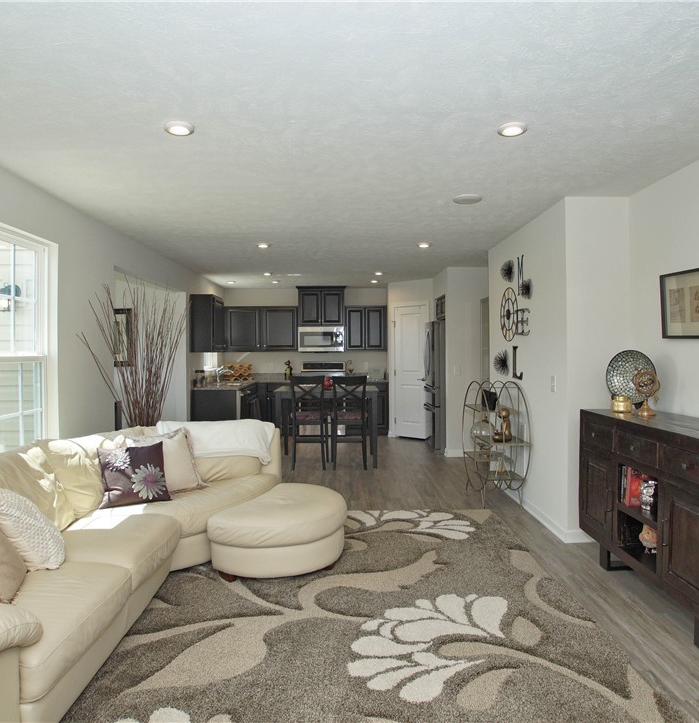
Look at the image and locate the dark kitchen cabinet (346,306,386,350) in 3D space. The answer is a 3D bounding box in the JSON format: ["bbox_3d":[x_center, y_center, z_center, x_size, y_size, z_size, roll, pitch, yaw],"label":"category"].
[{"bbox_3d":[0.267,-0.533,8.066,0.680,0.762,0.320,0,1,-1],"label":"dark kitchen cabinet"}]

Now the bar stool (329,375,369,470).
[{"bbox_3d":[0.001,0.720,5.809,0.435,1.085,0.530,0,1,-1],"label":"bar stool"}]

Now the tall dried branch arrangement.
[{"bbox_3d":[-1.753,0.330,4.110,0.850,1.950,0.850,0,1,-1],"label":"tall dried branch arrangement"}]

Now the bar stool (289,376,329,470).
[{"bbox_3d":[-0.464,0.706,5.731,0.435,1.075,0.480,0,1,-1],"label":"bar stool"}]

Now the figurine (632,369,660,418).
[{"bbox_3d":[1.810,0.185,2.925,0.160,0.287,0.130,0,1,28],"label":"figurine"}]

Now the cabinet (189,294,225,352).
[{"bbox_3d":[-1.951,-0.506,6.665,0.305,0.760,0.600,0,1,-1],"label":"cabinet"}]

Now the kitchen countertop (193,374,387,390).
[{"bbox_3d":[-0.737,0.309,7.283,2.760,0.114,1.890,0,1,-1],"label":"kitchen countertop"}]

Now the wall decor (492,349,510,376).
[{"bbox_3d":[1.452,0.018,4.667,0.120,0.250,0.250,0,1,-1],"label":"wall decor"}]

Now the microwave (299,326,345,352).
[{"bbox_3d":[-0.461,-0.355,8.025,0.760,0.418,0.390,0,1,-1],"label":"microwave"}]

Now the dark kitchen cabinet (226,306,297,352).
[{"bbox_3d":[-1.453,-0.520,8.045,1.200,0.762,0.320,0,1,-1],"label":"dark kitchen cabinet"}]

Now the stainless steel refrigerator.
[{"bbox_3d":[1.502,0.331,6.760,0.800,1.750,0.880,0,1,-1],"label":"stainless steel refrigerator"}]

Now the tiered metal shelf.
[{"bbox_3d":[1.355,0.725,4.541,0.360,1.100,0.960,0,1,-1],"label":"tiered metal shelf"}]

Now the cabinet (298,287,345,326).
[{"bbox_3d":[-0.468,-0.894,8.035,0.775,0.650,0.350,0,1,-1],"label":"cabinet"}]

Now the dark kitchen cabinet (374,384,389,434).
[{"bbox_3d":[0.283,0.750,7.983,0.630,0.876,0.600,0,1,-1],"label":"dark kitchen cabinet"}]

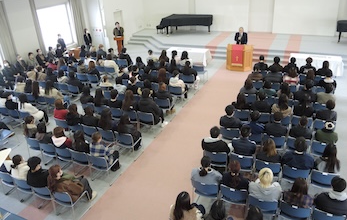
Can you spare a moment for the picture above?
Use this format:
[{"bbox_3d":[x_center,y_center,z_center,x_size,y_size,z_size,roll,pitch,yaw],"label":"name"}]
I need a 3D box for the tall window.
[{"bbox_3d":[-6.204,-4.418,15.143,0.180,2.200,2.050,9,30,23],"label":"tall window"}]

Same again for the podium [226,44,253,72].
[{"bbox_3d":[2.897,-2.260,12.224,1.080,1.000,0.680,9,30,23],"label":"podium"}]

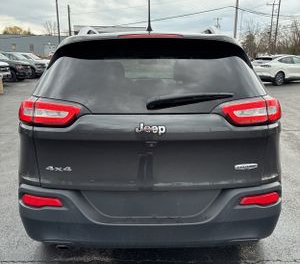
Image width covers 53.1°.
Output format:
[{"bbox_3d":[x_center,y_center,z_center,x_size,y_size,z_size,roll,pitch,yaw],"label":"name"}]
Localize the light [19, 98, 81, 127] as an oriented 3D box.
[{"bbox_3d":[-0.650,-0.130,1.961,0.410,0.160,0.200,3,14,11],"label":"light"}]

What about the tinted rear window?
[{"bbox_3d":[0.000,-0.323,1.929,1.440,0.460,0.170,0,-16,0],"label":"tinted rear window"}]

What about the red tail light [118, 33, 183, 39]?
[{"bbox_3d":[0.003,-0.575,1.805,0.390,0.030,0.050,0,14,0],"label":"red tail light"}]

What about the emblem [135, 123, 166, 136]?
[{"bbox_3d":[0.004,-0.016,1.814,0.190,0.076,0.015,0,4,0],"label":"emblem"}]

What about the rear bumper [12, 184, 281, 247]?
[{"bbox_3d":[0.000,0.497,2.050,1.790,0.400,0.400,0,14,0],"label":"rear bumper"}]

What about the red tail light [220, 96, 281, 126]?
[{"bbox_3d":[0.650,-0.135,1.960,0.410,0.160,0.200,-3,14,-11],"label":"red tail light"}]

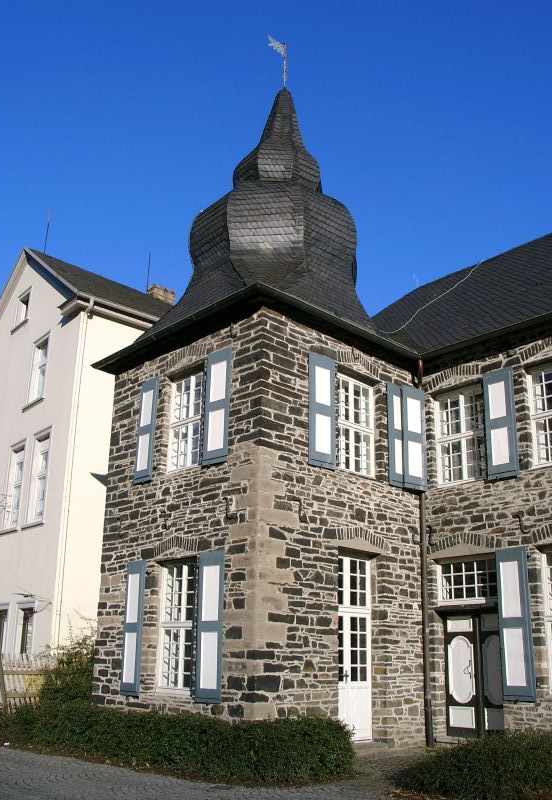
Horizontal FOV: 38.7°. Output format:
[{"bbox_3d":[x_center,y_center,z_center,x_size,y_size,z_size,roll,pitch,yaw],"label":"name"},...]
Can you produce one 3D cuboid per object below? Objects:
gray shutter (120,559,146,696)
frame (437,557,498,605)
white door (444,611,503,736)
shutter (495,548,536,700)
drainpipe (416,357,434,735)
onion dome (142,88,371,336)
[{"bbox_3d":[-2.649,4.218,14.616,0.085,2.391,0.634,15,-23,-36],"label":"gray shutter"},{"bbox_3d":[3.788,3.453,14.978,0.110,0.854,1.647,18,-25,-40],"label":"frame"},{"bbox_3d":[3.776,5.146,14.613,0.069,2.134,1.418,16,-23,-39],"label":"white door"},{"bbox_3d":[4.206,3.903,13.788,0.085,2.550,0.634,15,-23,-36],"label":"shutter"},{"bbox_3d":[2.926,2.778,15.441,0.125,7.436,0.125,16,-23,-39],"label":"drainpipe"},{"bbox_3d":[0.088,-4.196,18.380,5.282,7.339,5.282,16,-23,-39],"label":"onion dome"}]

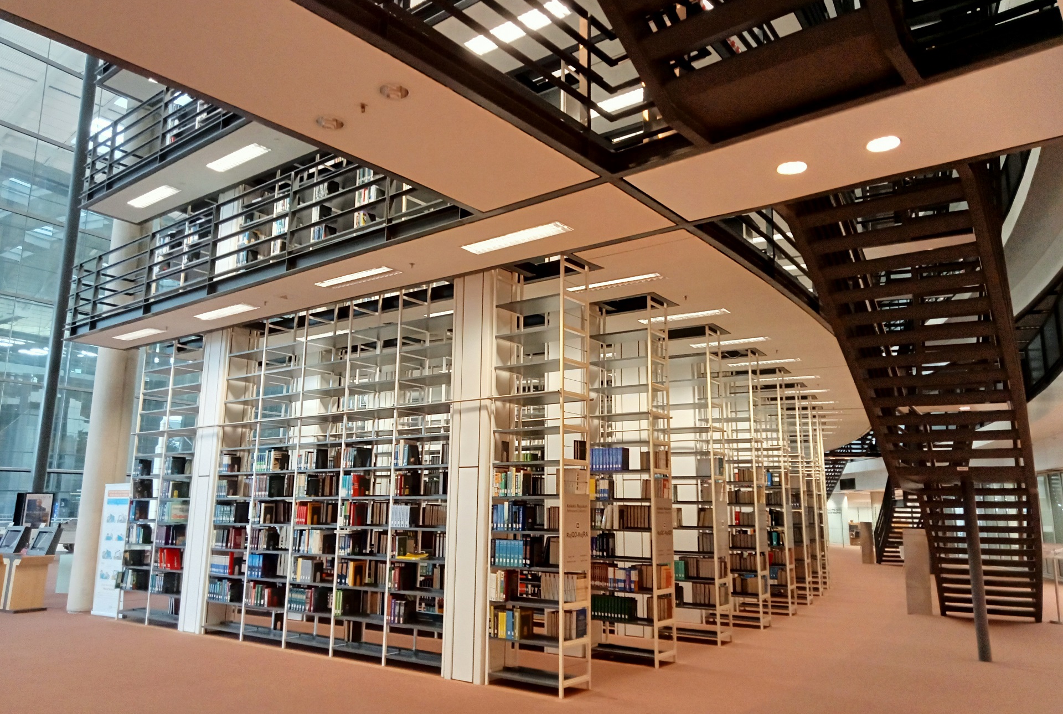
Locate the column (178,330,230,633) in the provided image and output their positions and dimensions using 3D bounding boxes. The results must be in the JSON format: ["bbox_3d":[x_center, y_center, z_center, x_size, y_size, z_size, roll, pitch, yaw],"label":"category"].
[{"bbox_3d":[-4.501,1.723,12.274,0.585,4.203,0.450,-8,-13,38],"label":"column"}]

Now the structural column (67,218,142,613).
[{"bbox_3d":[-7.128,0.870,14.584,0.641,6.647,0.641,-8,-13,38],"label":"structural column"}]

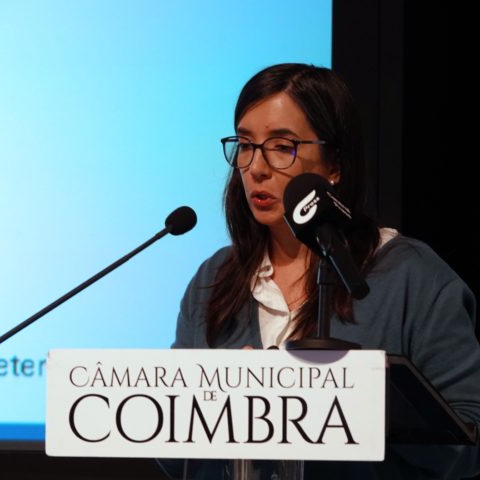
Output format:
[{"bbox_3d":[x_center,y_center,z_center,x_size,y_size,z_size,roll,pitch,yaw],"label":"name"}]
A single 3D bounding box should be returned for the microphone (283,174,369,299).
[{"bbox_3d":[0.127,-0.004,5.380,0.078,0.235,0.078,11,-52,-43],"label":"microphone"}]

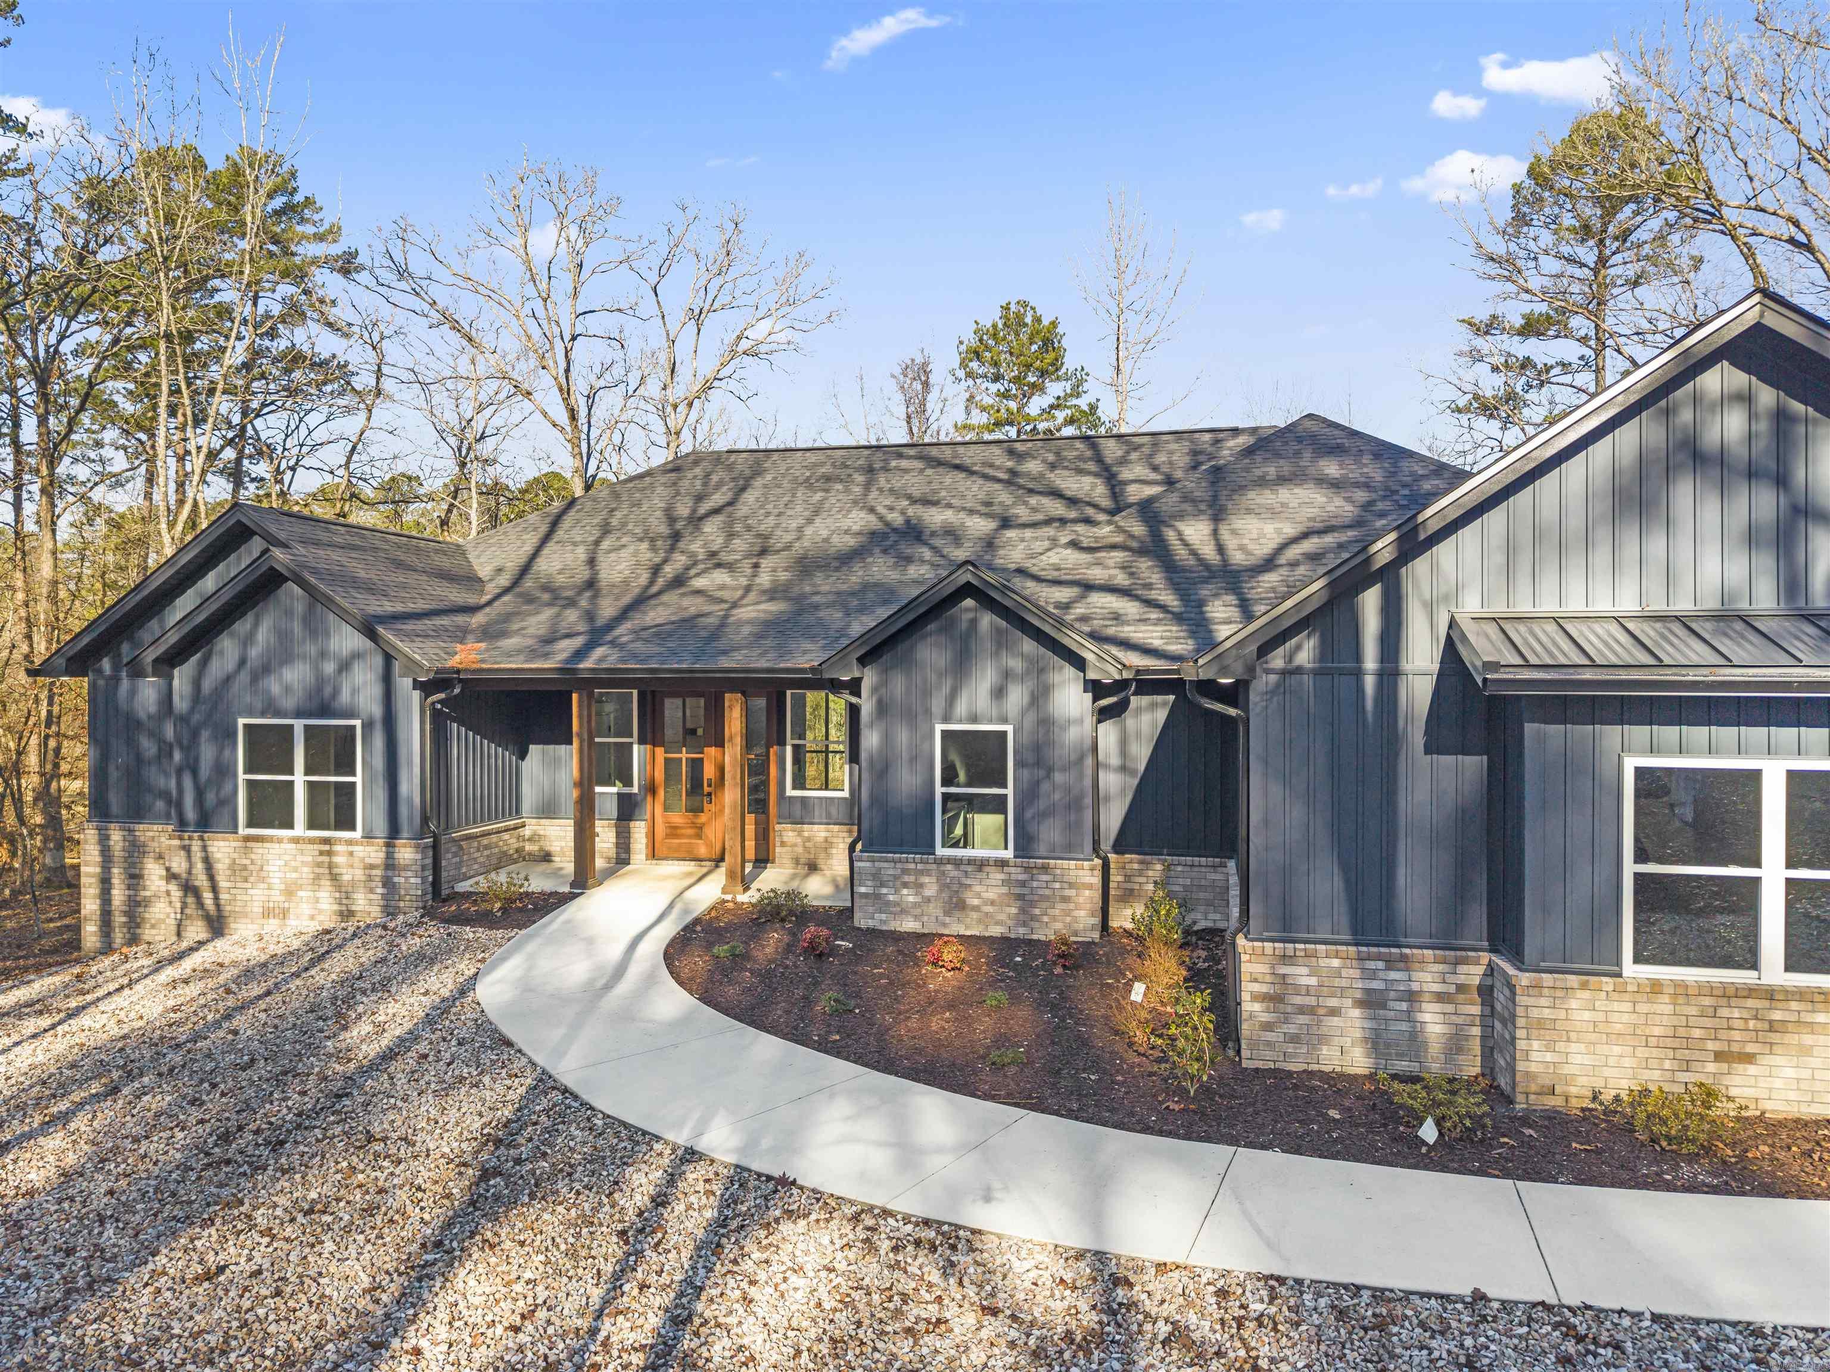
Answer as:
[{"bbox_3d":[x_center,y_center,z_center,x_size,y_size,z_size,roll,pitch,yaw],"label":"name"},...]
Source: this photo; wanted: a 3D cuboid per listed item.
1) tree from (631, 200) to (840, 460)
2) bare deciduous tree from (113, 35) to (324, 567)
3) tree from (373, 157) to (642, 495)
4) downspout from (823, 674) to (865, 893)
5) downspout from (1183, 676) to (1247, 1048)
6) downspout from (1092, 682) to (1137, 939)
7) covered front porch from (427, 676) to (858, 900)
[{"bbox_3d":[-6.039,-6.372,40.974,6.900,19.989,6.900,0,0,10],"label":"tree"},{"bbox_3d":[-17.115,-6.214,29.975,5.300,20.128,5.000,0,0,10],"label":"bare deciduous tree"},{"bbox_3d":[-12.745,-6.465,37.974,8.400,20.178,8.000,0,0,10],"label":"tree"},{"bbox_3d":[-0.840,1.300,14.399,0.490,2.720,0.140,0,0,10],"label":"downspout"},{"bbox_3d":[2.442,1.454,9.836,0.490,2.980,0.140,0,0,10],"label":"downspout"},{"bbox_3d":[2.285,1.407,13.869,0.490,2.920,0.140,0,0,10],"label":"downspout"},{"bbox_3d":[-3.253,1.293,16.406,5.860,2.830,2.650,0,0,10],"label":"covered front porch"}]

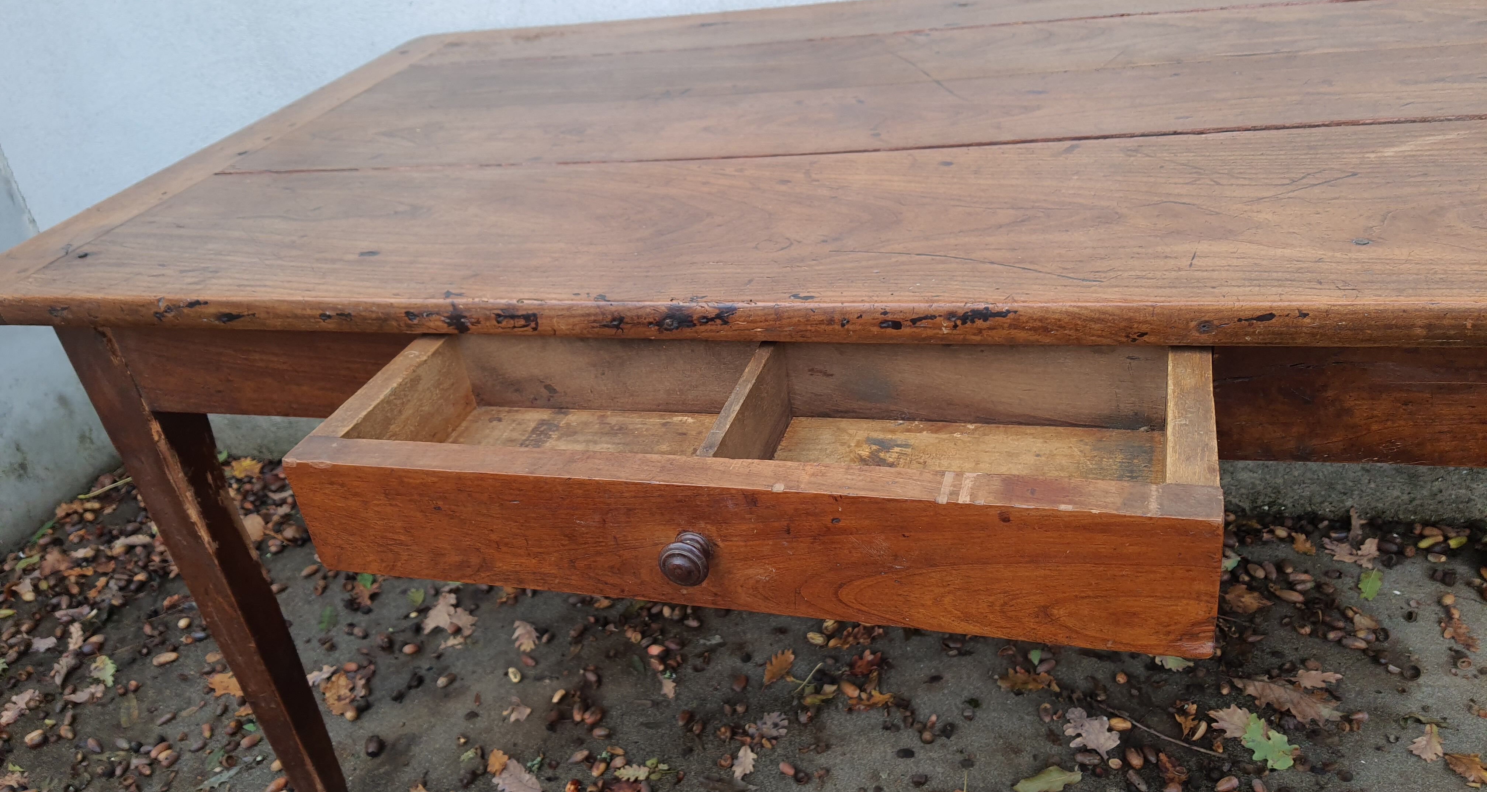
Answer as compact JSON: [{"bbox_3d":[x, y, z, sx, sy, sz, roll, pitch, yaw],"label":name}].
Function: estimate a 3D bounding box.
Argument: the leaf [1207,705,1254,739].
[{"bbox_3d":[0.566,0.377,1.281,0.060,0.013,0.053,-3,31,11],"label":"leaf"}]

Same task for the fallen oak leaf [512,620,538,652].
[{"bbox_3d":[-0.307,0.336,1.567,0.033,0.014,0.071,-17,31,-11],"label":"fallen oak leaf"}]

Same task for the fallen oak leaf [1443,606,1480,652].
[{"bbox_3d":[0.850,0.278,1.327,0.034,0.015,0.071,2,33,20],"label":"fallen oak leaf"}]

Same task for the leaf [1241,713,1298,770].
[{"bbox_3d":[0.575,0.383,1.232,0.053,0.014,0.073,-18,32,-13],"label":"leaf"}]

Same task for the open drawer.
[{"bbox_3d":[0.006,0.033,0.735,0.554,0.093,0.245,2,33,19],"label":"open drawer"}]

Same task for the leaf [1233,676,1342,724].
[{"bbox_3d":[0.630,0.352,1.299,0.120,0.018,0.059,19,41,39],"label":"leaf"}]

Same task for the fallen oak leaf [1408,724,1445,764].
[{"bbox_3d":[0.754,0.380,1.222,0.055,0.012,0.030,-30,36,-30],"label":"fallen oak leaf"}]

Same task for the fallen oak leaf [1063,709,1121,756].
[{"bbox_3d":[0.406,0.391,1.302,0.068,0.013,0.060,10,36,30],"label":"fallen oak leaf"}]

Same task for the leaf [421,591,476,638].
[{"bbox_3d":[-0.425,0.319,1.630,0.080,0.015,0.094,-5,31,8],"label":"leaf"}]

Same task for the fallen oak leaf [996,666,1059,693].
[{"bbox_3d":[0.345,0.346,1.357,0.072,0.018,0.043,-1,32,15],"label":"fallen oak leaf"}]

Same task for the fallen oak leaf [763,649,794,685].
[{"bbox_3d":[0.045,0.349,1.443,0.032,0.014,0.066,9,36,29],"label":"fallen oak leaf"}]

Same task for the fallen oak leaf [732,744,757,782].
[{"bbox_3d":[0.002,0.434,1.319,0.026,0.010,0.052,1,32,18],"label":"fallen oak leaf"}]

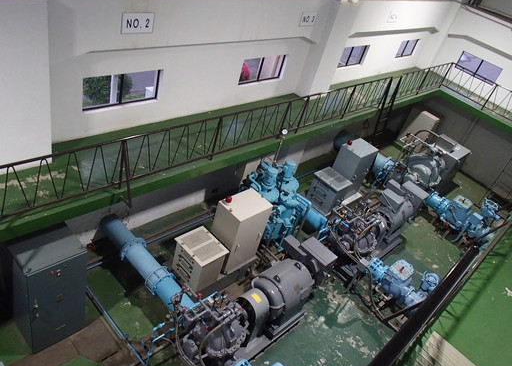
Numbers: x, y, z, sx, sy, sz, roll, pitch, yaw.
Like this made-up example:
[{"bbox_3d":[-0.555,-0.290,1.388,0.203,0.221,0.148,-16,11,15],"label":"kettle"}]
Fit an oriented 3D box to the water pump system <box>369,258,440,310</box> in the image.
[{"bbox_3d":[3.545,2.331,10.210,1.359,0.751,1.073,38,39,28],"label":"water pump system"}]

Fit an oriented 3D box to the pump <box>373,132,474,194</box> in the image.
[{"bbox_3d":[6.087,-0.540,14.947,1.680,1.501,3.718,38,39,28],"label":"pump"}]

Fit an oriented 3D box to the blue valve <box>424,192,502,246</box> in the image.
[{"bbox_3d":[6.940,0.927,13.635,2.038,0.822,1.680,38,39,28],"label":"blue valve"}]

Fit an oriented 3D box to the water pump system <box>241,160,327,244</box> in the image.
[{"bbox_3d":[0.822,0.488,11.040,1.716,1.659,1.859,38,39,28],"label":"water pump system"}]

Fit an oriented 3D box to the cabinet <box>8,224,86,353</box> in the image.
[{"bbox_3d":[-3.457,1.838,6.979,0.622,1.952,0.922,38,39,28],"label":"cabinet"}]

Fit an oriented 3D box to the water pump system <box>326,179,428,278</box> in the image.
[{"bbox_3d":[3.497,1.234,11.663,1.466,1.073,4.111,38,39,28],"label":"water pump system"}]

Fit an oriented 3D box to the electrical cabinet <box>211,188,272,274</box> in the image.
[{"bbox_3d":[-0.378,1.084,9.290,0.701,1.573,1.001,38,39,28],"label":"electrical cabinet"}]

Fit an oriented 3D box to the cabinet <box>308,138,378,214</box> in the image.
[{"bbox_3d":[2.680,-0.218,12.487,0.901,1.573,2.159,38,39,28],"label":"cabinet"}]

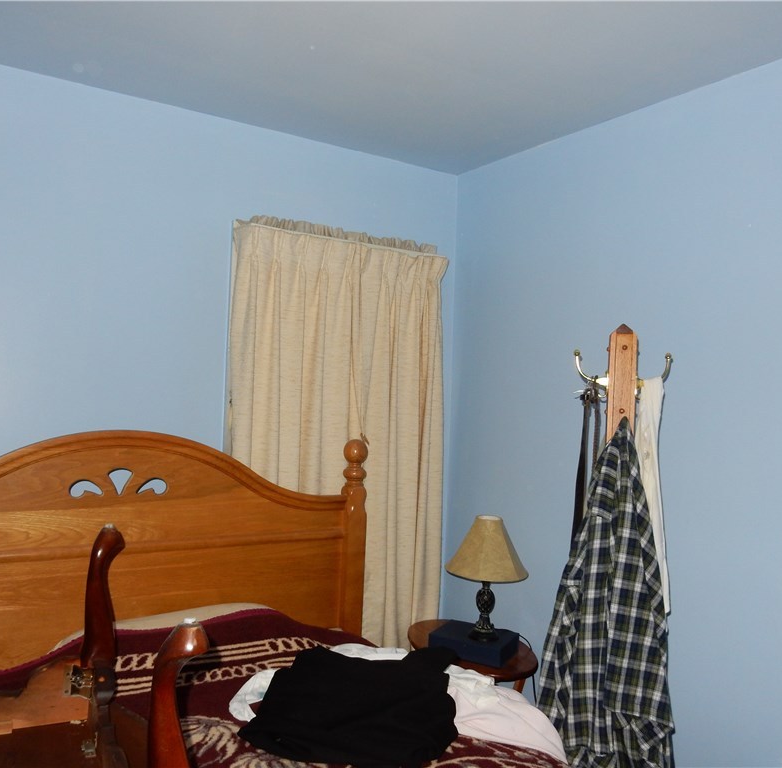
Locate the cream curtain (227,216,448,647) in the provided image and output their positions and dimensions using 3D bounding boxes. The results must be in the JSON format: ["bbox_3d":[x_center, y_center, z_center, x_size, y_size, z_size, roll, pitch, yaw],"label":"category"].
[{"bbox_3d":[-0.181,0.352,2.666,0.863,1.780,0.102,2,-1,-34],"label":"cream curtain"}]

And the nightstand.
[{"bbox_3d":[0.252,1.195,2.453,0.360,0.660,0.560,2,-1,-28],"label":"nightstand"}]

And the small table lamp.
[{"bbox_3d":[0.302,0.620,2.375,0.266,0.393,0.266,2,-1,0],"label":"small table lamp"}]

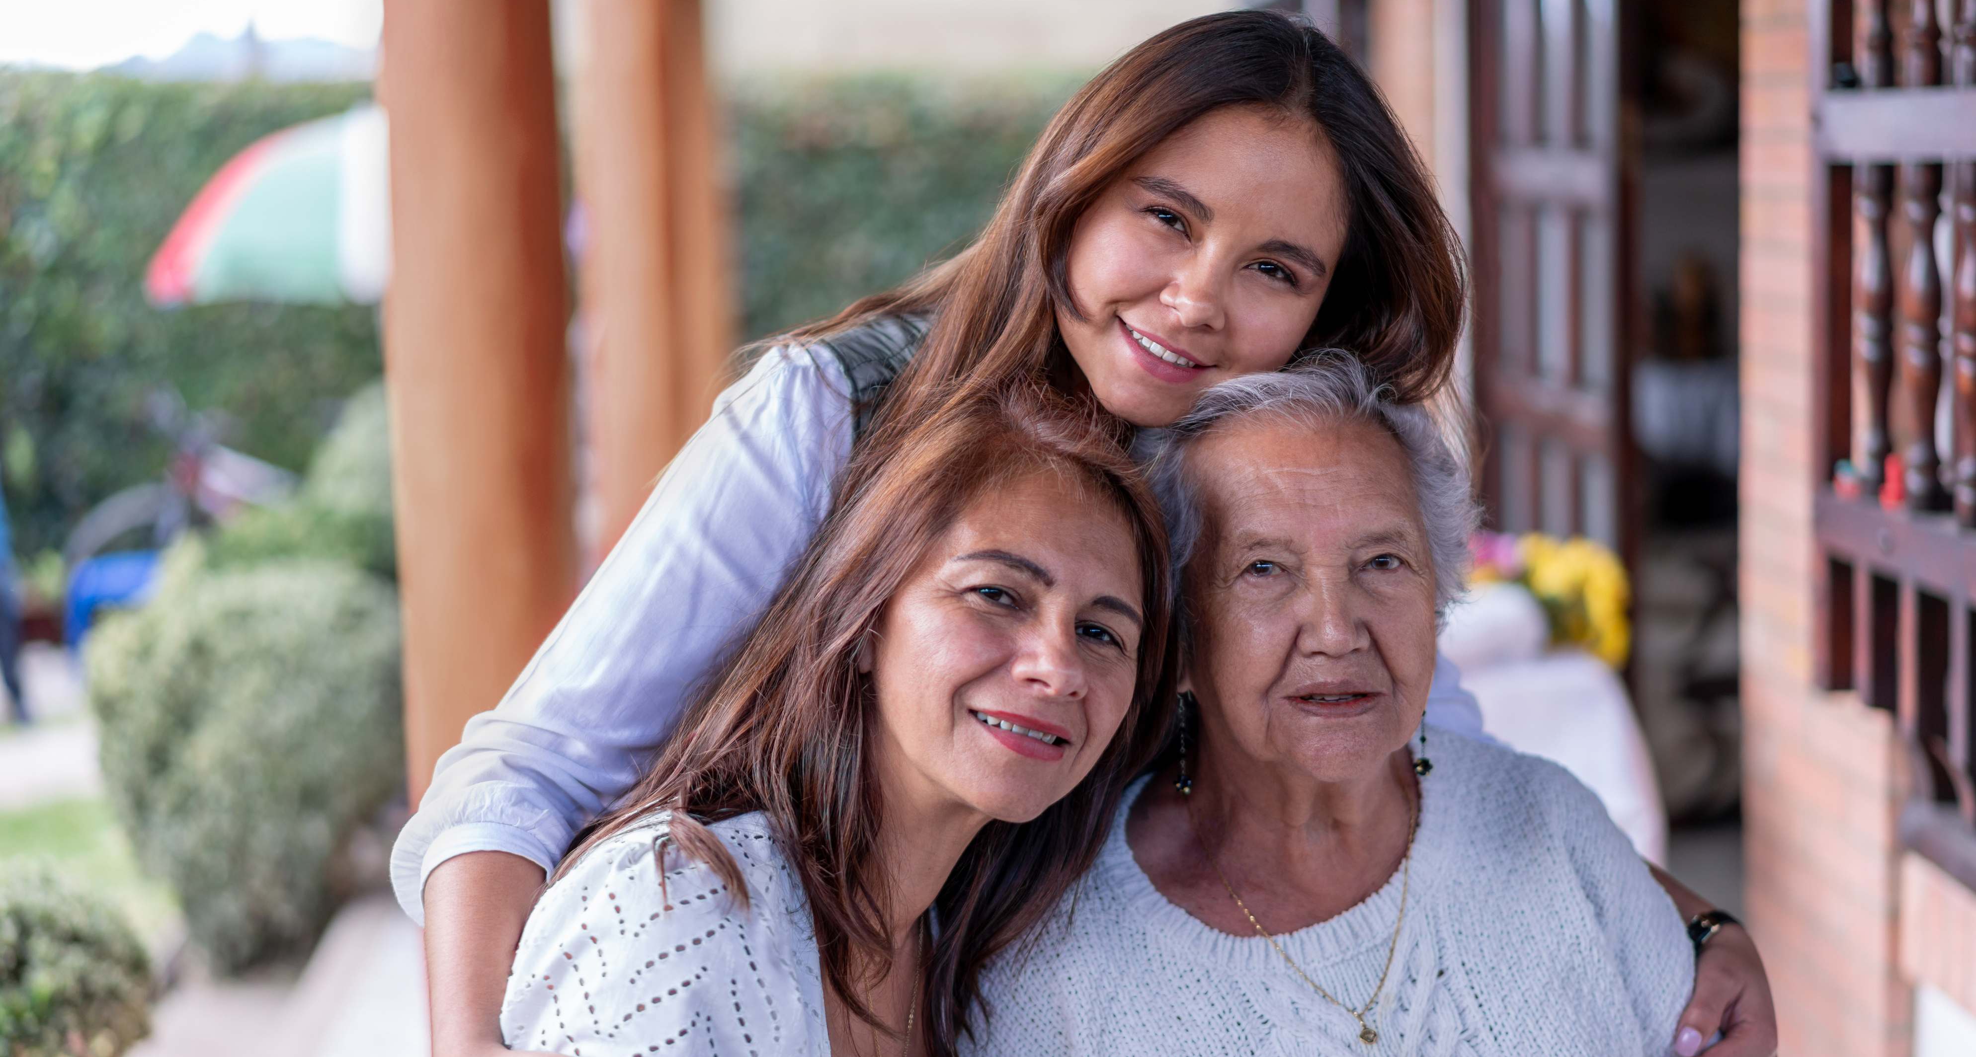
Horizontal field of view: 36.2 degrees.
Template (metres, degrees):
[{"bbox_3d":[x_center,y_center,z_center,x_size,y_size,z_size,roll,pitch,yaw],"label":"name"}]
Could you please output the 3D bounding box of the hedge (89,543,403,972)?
[{"bbox_3d":[-1.364,0.428,5.600,0.630,0.800,0.640,-1,7,0],"label":"hedge"}]

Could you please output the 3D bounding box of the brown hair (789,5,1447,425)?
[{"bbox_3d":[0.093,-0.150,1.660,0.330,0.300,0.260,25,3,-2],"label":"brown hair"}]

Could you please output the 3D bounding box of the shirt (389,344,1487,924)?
[{"bbox_3d":[0.000,0.120,1.750,0.660,0.480,0.400,-1,7,2],"label":"shirt"}]

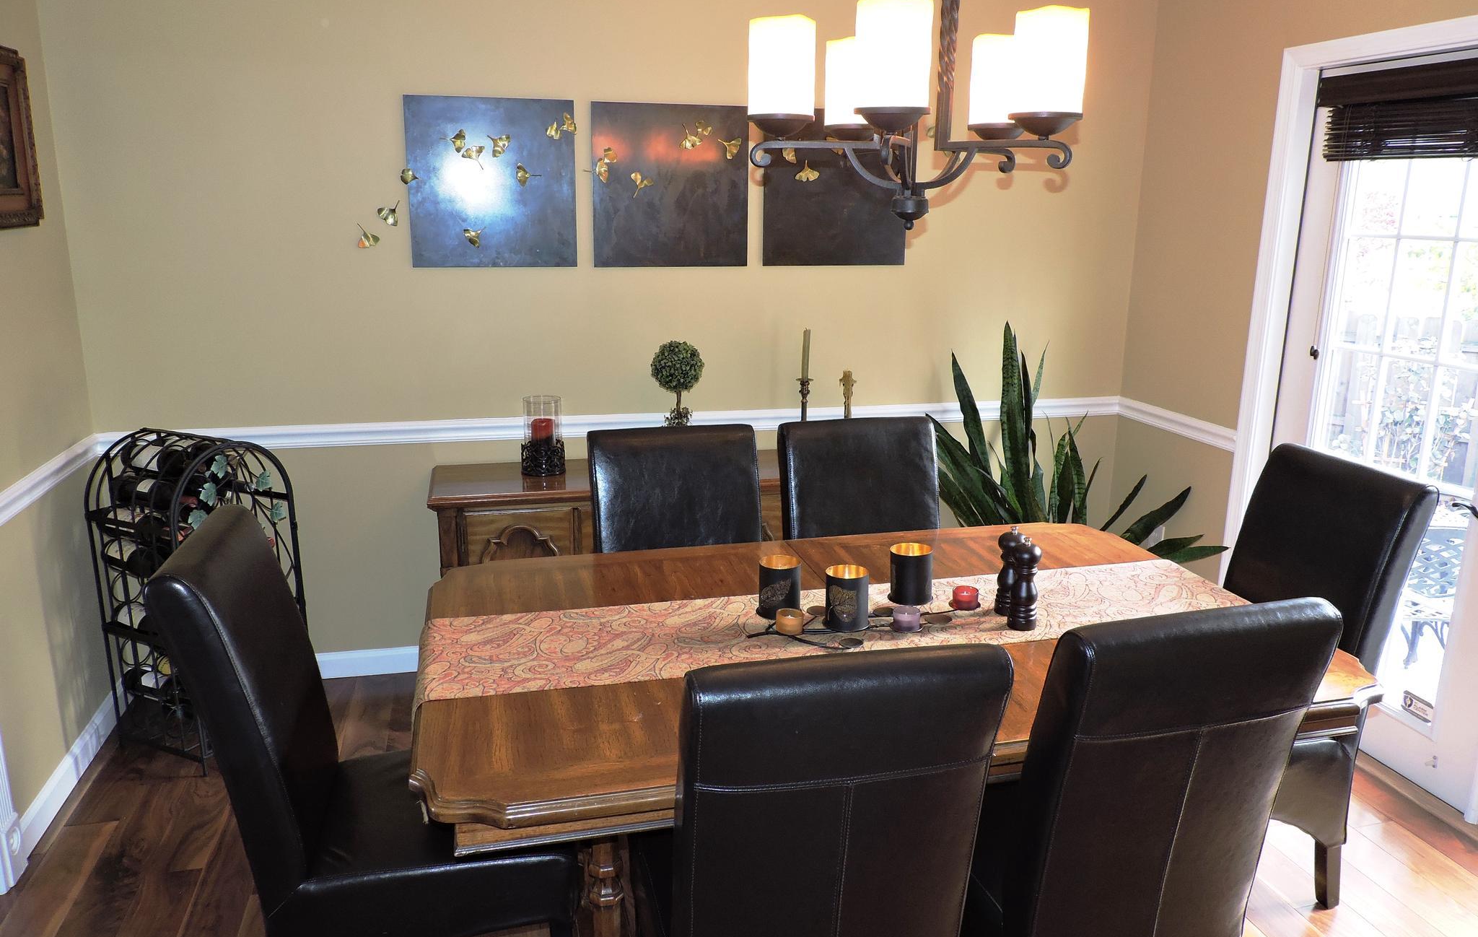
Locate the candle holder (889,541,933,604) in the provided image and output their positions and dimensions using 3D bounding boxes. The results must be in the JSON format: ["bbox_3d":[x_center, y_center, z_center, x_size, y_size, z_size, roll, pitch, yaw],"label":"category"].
[{"bbox_3d":[0.361,0.220,2.135,0.089,0.106,0.089,1,14,0],"label":"candle holder"}]

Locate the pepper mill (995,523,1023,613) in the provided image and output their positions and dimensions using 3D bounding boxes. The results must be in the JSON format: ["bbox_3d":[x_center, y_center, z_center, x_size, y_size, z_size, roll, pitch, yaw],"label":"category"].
[{"bbox_3d":[0.555,0.204,2.076,0.058,0.181,0.058,-3,14,-14],"label":"pepper mill"}]

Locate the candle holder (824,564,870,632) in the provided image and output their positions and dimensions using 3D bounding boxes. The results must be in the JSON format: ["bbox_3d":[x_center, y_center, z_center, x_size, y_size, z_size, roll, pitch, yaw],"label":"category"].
[{"bbox_3d":[0.211,0.253,1.996,0.089,0.107,0.089,1,14,0],"label":"candle holder"}]

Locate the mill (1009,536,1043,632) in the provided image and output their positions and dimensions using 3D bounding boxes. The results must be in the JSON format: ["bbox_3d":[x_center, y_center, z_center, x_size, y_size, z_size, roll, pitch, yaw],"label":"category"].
[{"bbox_3d":[0.560,0.223,1.997,0.058,0.182,0.058,-3,14,-14],"label":"mill"}]

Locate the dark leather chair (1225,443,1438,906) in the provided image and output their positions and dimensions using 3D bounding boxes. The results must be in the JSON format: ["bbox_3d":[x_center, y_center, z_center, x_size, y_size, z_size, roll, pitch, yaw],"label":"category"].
[{"bbox_3d":[1.089,0.490,2.380,0.625,1.020,0.455,-3,14,-14],"label":"dark leather chair"}]

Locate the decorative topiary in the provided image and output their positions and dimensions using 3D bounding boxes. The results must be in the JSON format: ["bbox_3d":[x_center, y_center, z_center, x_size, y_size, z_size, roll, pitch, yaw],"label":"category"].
[{"bbox_3d":[-0.193,-0.196,3.283,0.172,0.433,0.172,-3,14,-14],"label":"decorative topiary"}]

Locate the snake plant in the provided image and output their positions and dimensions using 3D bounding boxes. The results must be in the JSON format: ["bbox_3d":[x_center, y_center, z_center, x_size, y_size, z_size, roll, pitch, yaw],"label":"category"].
[{"bbox_3d":[1.037,0.147,3.424,0.840,1.180,0.740,-3,14,-14],"label":"snake plant"}]

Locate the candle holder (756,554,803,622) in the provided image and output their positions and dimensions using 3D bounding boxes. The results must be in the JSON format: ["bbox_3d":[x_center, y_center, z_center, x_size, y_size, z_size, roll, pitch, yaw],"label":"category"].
[{"bbox_3d":[0.083,0.238,2.051,0.089,0.106,0.089,1,14,0],"label":"candle holder"}]

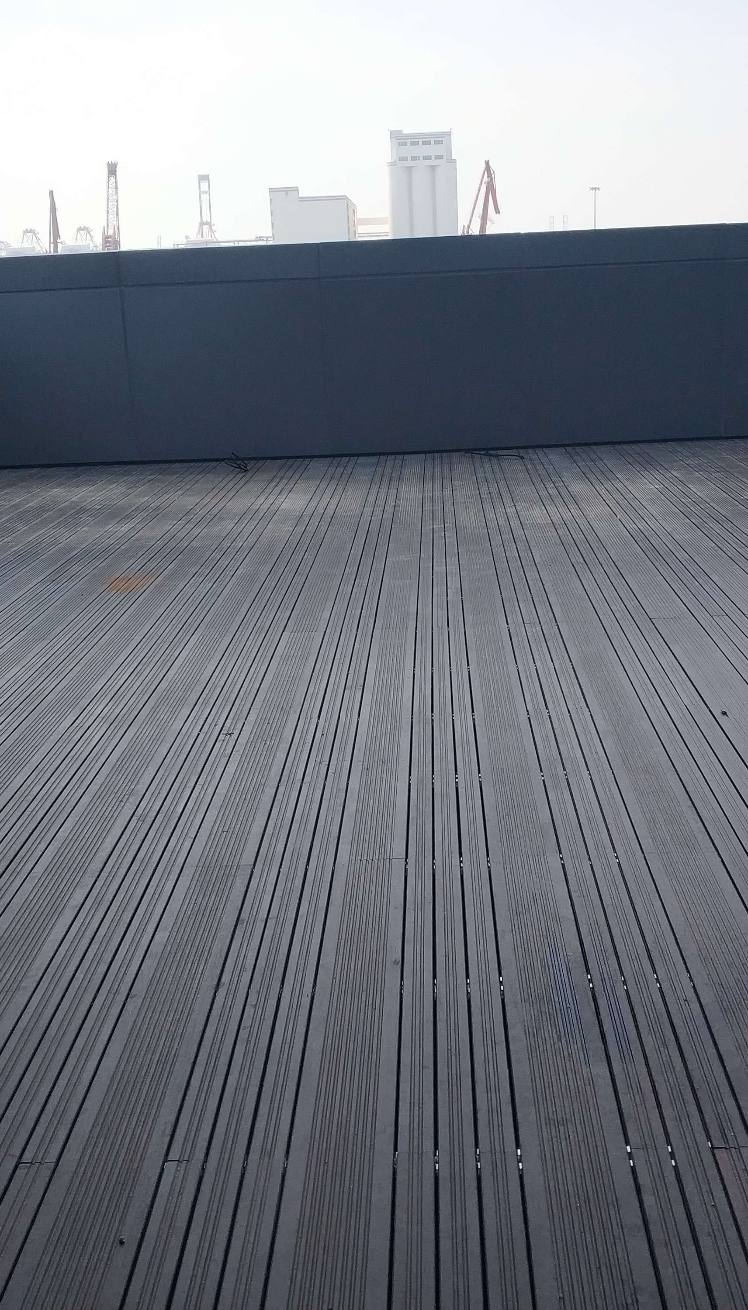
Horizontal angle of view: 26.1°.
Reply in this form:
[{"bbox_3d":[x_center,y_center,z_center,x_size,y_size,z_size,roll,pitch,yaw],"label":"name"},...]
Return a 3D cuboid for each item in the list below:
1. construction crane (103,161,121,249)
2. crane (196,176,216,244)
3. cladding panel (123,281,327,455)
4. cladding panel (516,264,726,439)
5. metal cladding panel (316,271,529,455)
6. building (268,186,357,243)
[{"bbox_3d":[-79.632,-128.142,515.400,9.000,55.189,16.000,-2,13,2],"label":"construction crane"},{"bbox_3d":[-119.053,-294.959,1150.000,22.000,98.000,40.000,-4,13,-7],"label":"crane"},{"bbox_3d":[-1.054,-2.014,11.452,1.338,1.193,0.040,-2,13,2],"label":"cladding panel"},{"bbox_3d":[1.744,-2.114,11.330,1.382,1.193,0.040,-2,13,2],"label":"cladding panel"},{"bbox_3d":[0.334,-2.063,11.391,1.418,1.193,0.040,-2,13,2],"label":"metal cladding panel"},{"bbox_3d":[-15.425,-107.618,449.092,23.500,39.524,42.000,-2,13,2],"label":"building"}]

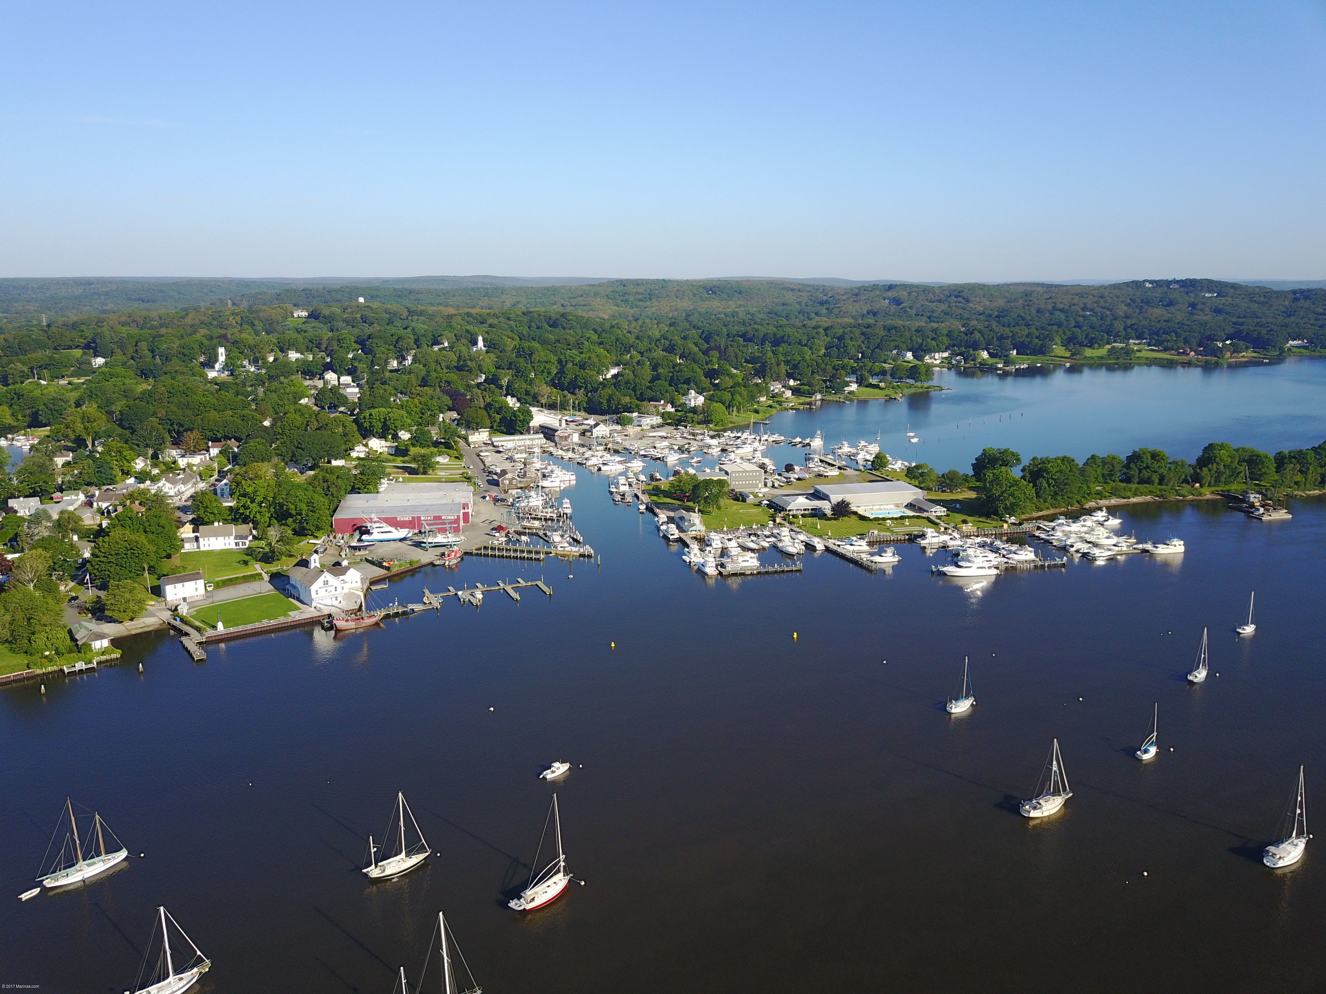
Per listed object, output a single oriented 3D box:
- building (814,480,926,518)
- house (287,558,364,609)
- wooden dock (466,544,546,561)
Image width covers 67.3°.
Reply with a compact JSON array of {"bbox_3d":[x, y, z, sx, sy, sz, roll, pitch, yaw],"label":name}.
[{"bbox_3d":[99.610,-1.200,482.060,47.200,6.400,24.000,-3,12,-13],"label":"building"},{"bbox_3d":[-112.830,26.350,334.490,21.000,13.400,21.800,-9,15,-36],"label":"house"},{"bbox_3d":[-60.710,21.470,391.940,32.500,3.100,9.500,3,12,14],"label":"wooden dock"}]

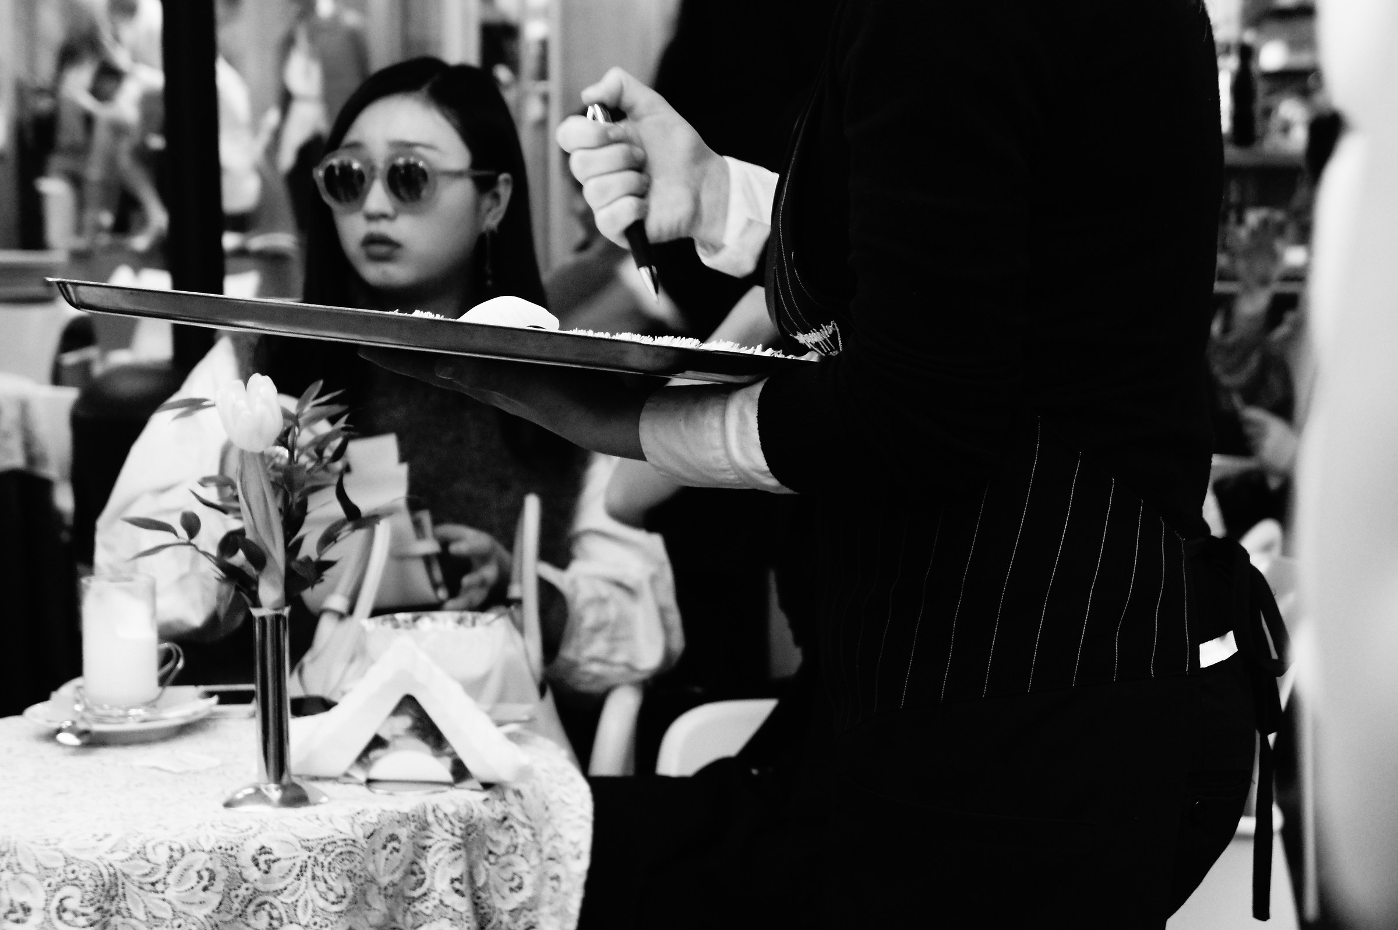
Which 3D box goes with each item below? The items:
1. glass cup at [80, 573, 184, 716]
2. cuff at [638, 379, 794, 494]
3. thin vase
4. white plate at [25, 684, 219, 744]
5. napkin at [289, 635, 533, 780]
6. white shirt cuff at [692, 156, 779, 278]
[{"bbox_3d":[-0.465,0.152,2.624,0.086,0.112,0.064,-1,6,0],"label":"glass cup"},{"bbox_3d":[0.010,-0.021,2.270,0.100,0.080,0.075,8,8,18],"label":"cuff"},{"bbox_3d":[-0.311,0.174,2.323,0.076,0.140,0.076,-1,6,0],"label":"thin vase"},{"bbox_3d":[-0.477,0.204,2.630,0.160,0.021,0.160,-1,6,0],"label":"white plate"},{"bbox_3d":[-0.216,0.186,2.435,0.172,0.090,0.140,-1,6,3],"label":"napkin"},{"bbox_3d":[0.029,-0.183,2.350,0.055,0.082,0.072,16,-1,-22],"label":"white shirt cuff"}]

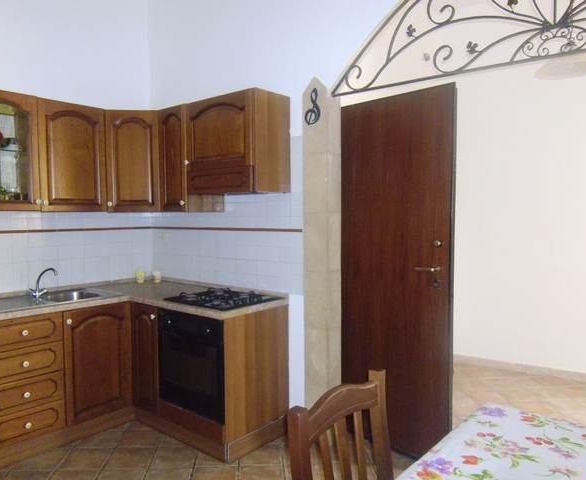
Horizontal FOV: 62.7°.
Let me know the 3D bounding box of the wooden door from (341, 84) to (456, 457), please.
[{"bbox_3d":[0.564,0.203,2.865,0.055,2.065,0.855,-3,3,-44],"label":"wooden door"}]

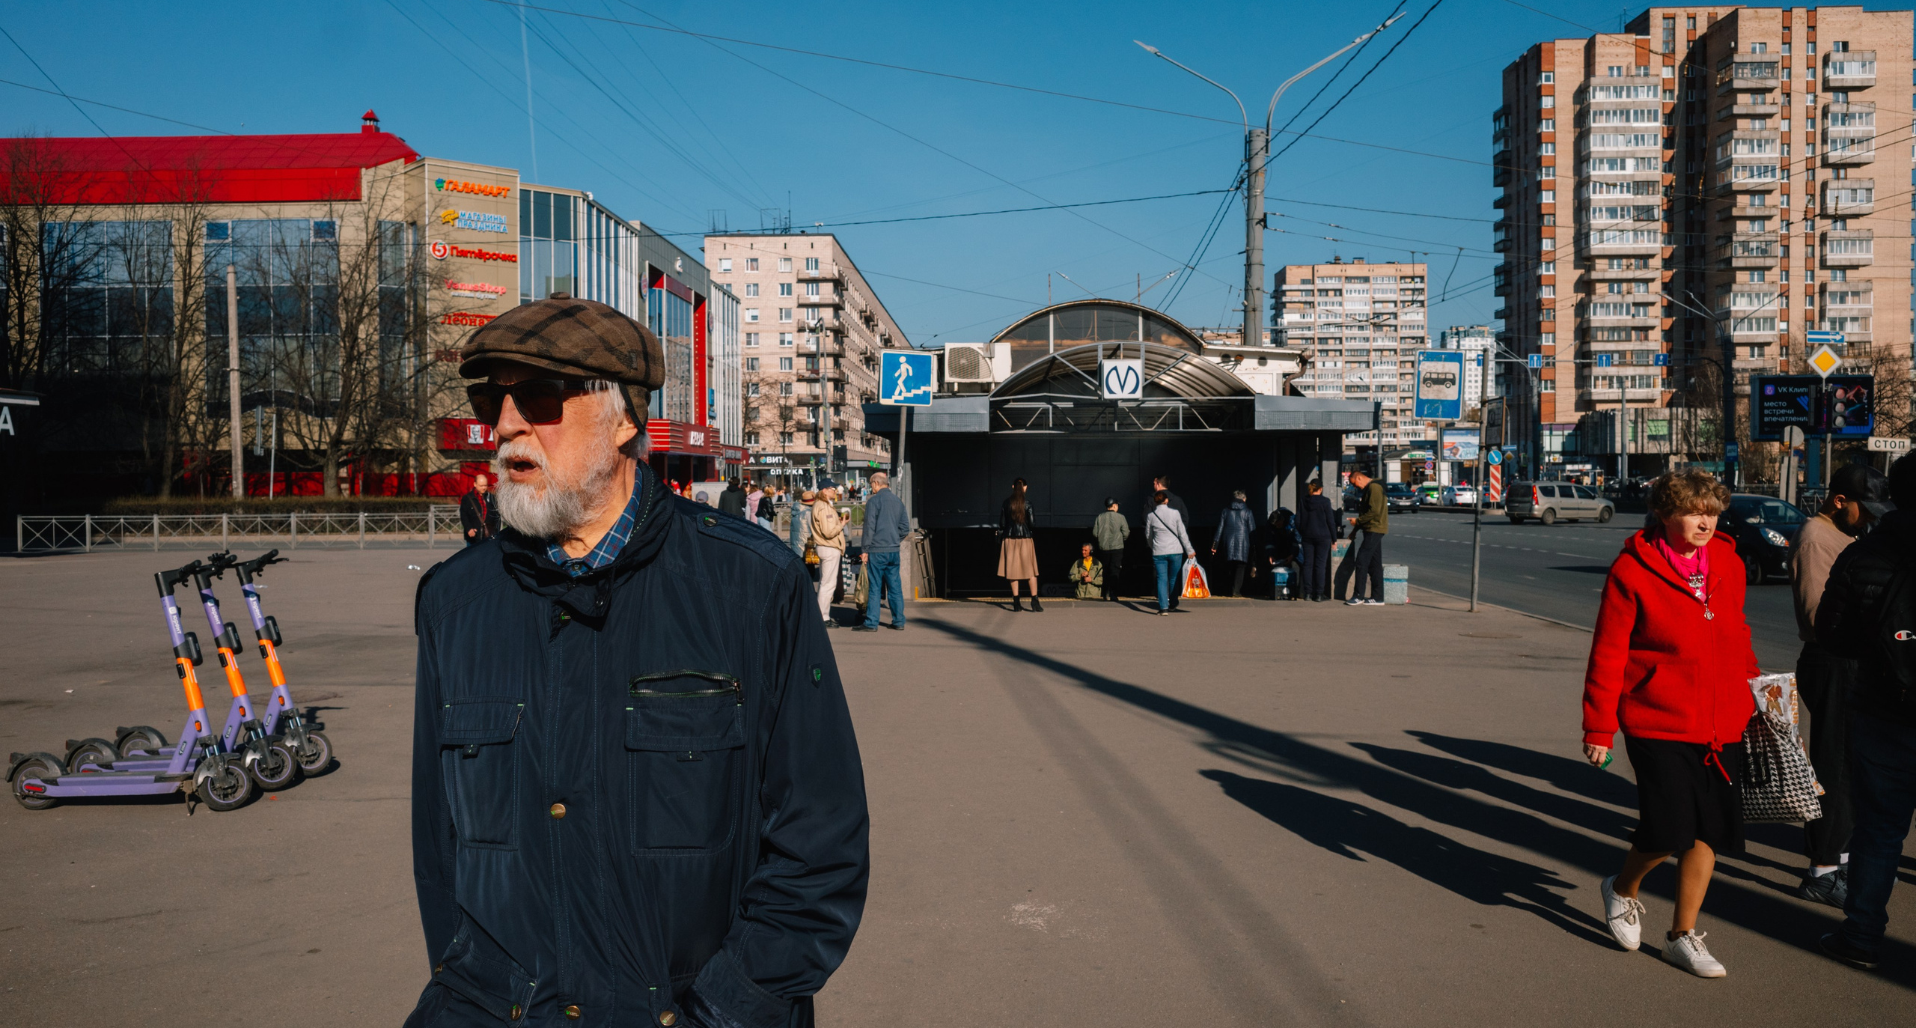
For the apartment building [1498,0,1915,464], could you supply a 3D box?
[{"bbox_3d":[86.483,-29.398,176.402,39.000,53.500,27.000,0,1,0],"label":"apartment building"}]

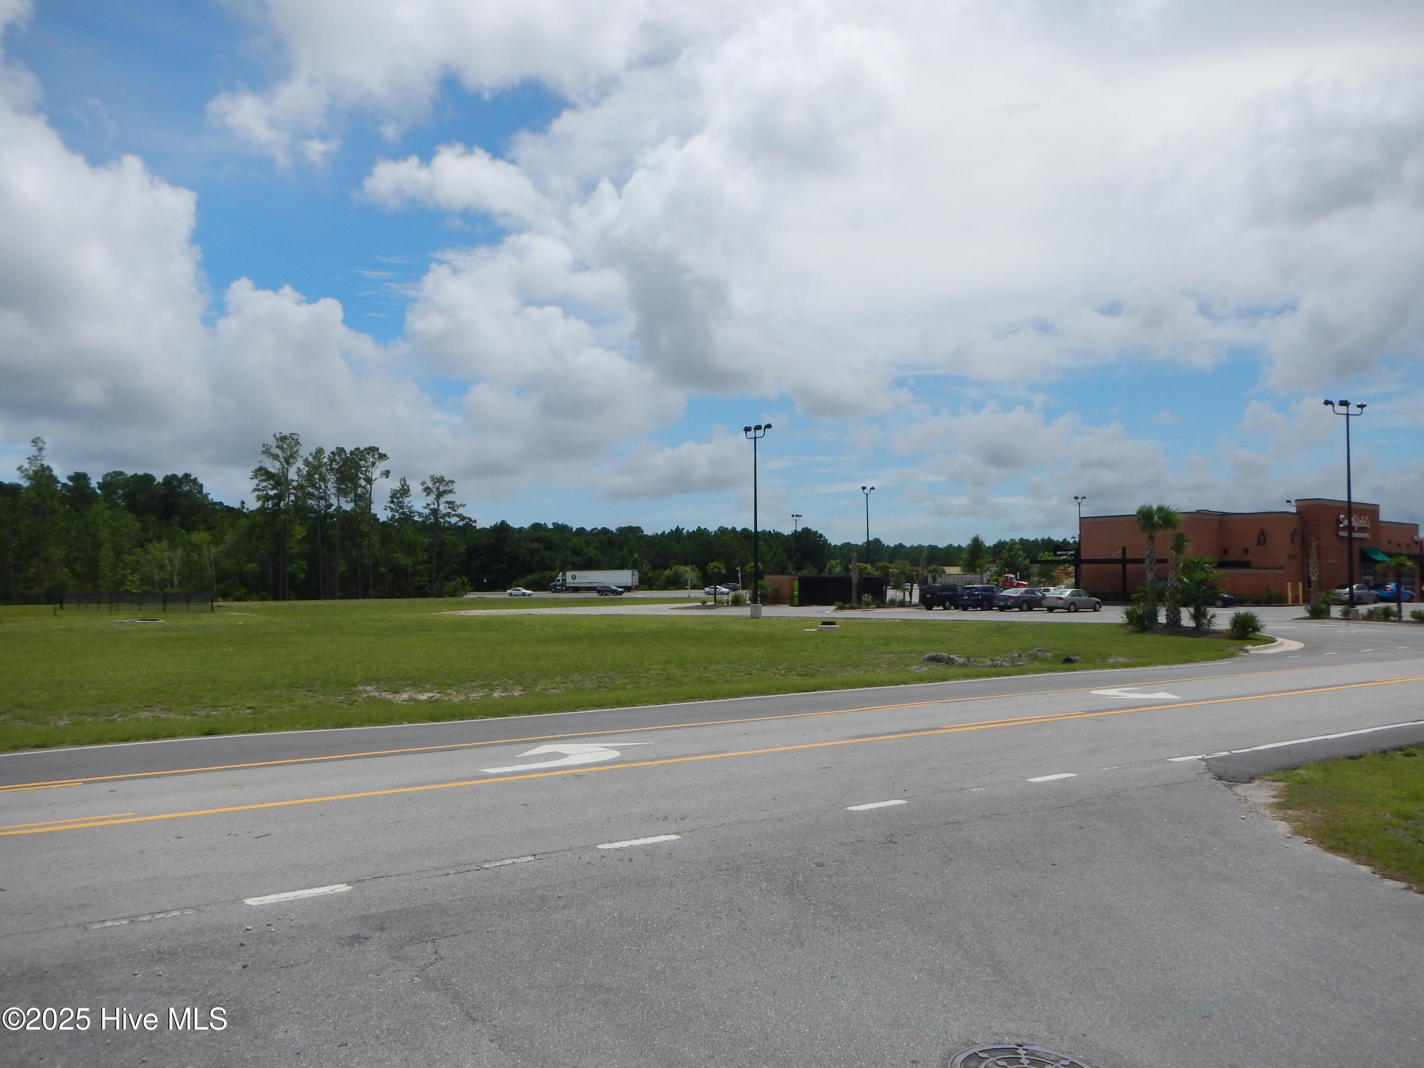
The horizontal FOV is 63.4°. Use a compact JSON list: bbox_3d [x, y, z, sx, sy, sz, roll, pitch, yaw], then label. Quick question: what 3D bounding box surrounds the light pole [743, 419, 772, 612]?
[{"bbox_3d":[2.376,-0.669,60.000,0.750,10.135,1.500,2,-3,-38],"label":"light pole"}]

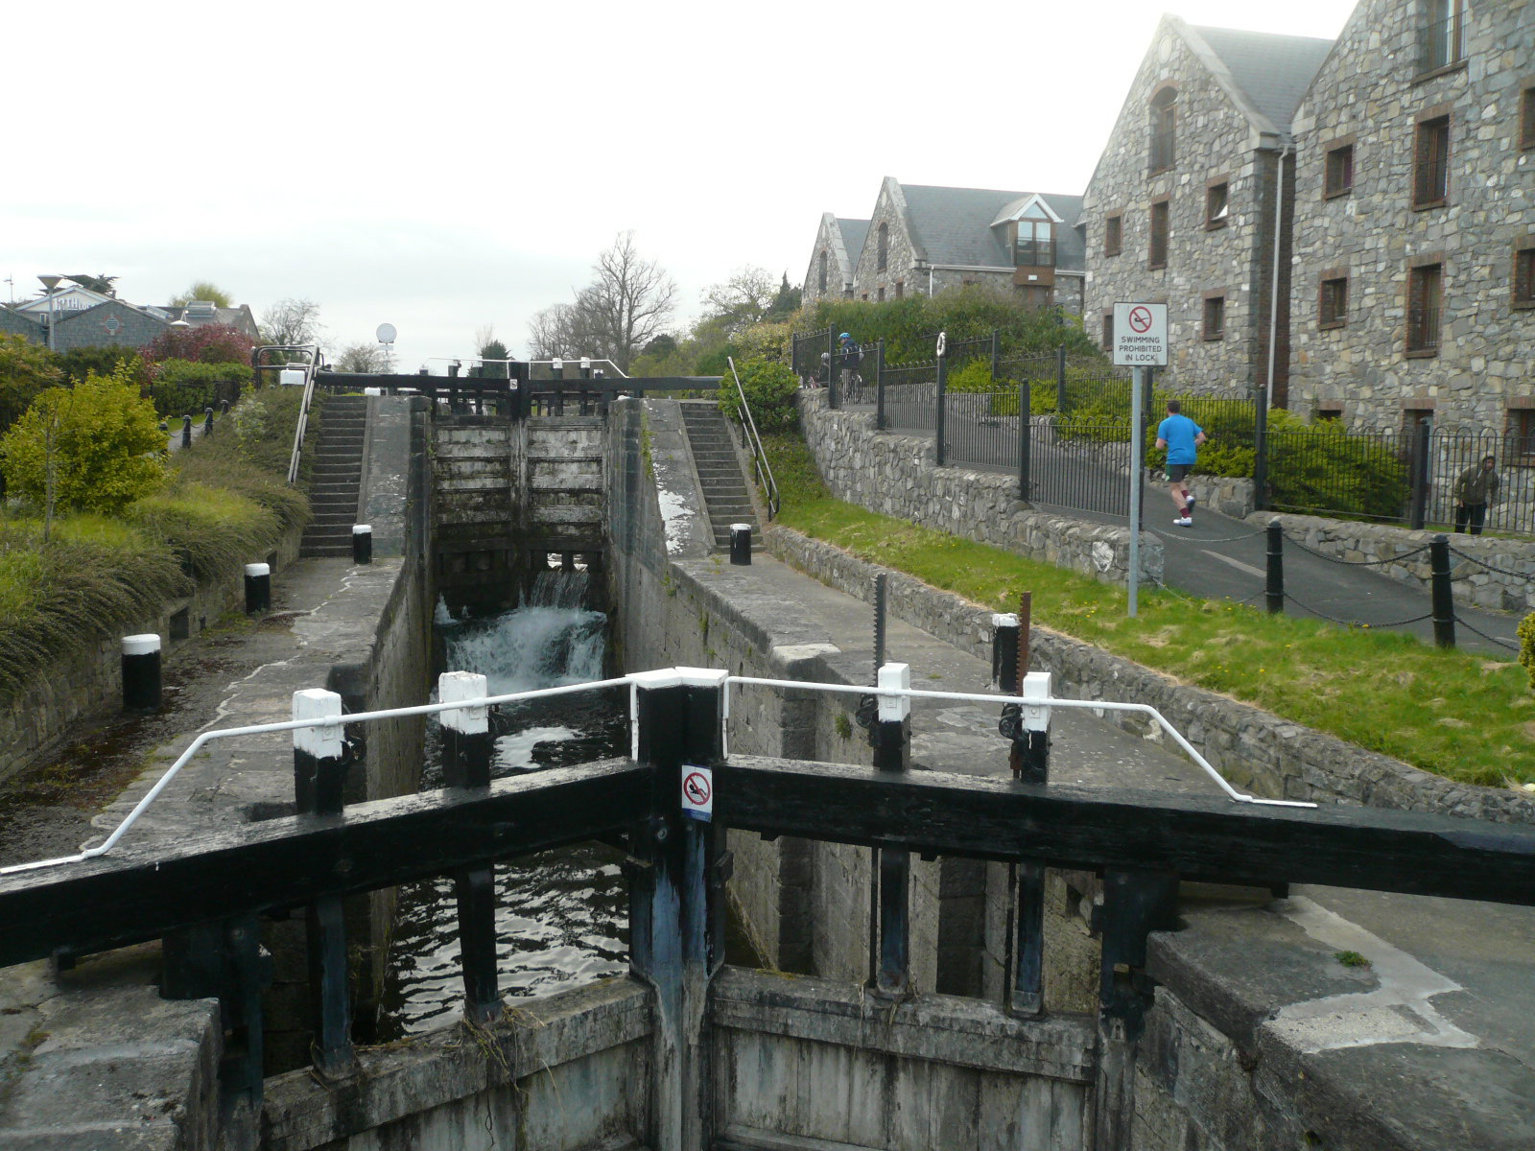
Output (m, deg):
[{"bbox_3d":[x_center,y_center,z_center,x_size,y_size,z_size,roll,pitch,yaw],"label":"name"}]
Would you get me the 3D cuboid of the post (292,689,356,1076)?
[{"bbox_3d":[-2.072,1.432,5.784,0.150,1.805,0.200,-5,10,-36],"label":"post"}]

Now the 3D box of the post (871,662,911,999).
[{"bbox_3d":[0.725,1.504,7.232,0.160,1.999,0.180,3,7,20],"label":"post"}]

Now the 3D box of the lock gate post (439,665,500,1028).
[{"bbox_3d":[-1.627,1.519,6.854,0.200,1.979,0.220,-5,8,-30],"label":"lock gate post"}]

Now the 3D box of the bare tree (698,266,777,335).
[{"bbox_3d":[-1.689,-13.384,70.551,4.900,8.259,4.700,0,8,0],"label":"bare tree"}]

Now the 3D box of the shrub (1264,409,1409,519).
[{"bbox_3d":[7.623,-1.491,16.600,1.350,1.520,2.100,-1,8,-13],"label":"shrub"}]

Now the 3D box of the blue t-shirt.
[{"bbox_3d":[5.640,-1.864,17.000,0.600,0.730,0.360,-2,8,-19],"label":"blue t-shirt"}]

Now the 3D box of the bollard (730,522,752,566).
[{"bbox_3d":[-0.455,-0.526,21.392,0.350,0.685,0.350,0,7,0],"label":"bollard"}]

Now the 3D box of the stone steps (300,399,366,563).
[{"bbox_3d":[-7.821,-1.916,22.698,0.959,2.713,4.080,-1,8,-13],"label":"stone steps"}]

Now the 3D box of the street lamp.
[{"bbox_3d":[-18.191,-5.455,31.796,0.650,4.432,0.650,0,8,0],"label":"street lamp"}]

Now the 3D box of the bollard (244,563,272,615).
[{"bbox_3d":[-6.875,0.183,16.749,0.350,0.661,0.350,-2,7,-22],"label":"bollard"}]

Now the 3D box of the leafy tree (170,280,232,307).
[{"bbox_3d":[-35.627,-13.999,78.545,5.000,9.206,5.000,0,8,0],"label":"leafy tree"}]

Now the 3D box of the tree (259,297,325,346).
[{"bbox_3d":[-27.073,-12.515,71.034,4.000,6.605,3.700,-2,7,-20],"label":"tree"}]

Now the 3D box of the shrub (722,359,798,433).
[{"bbox_3d":[-0.159,-3.692,25.400,1.600,1.600,1.500,0,8,0],"label":"shrub"}]

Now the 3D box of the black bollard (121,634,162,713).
[{"bbox_3d":[-5.272,0.824,10.469,0.339,0.587,0.339,-1,8,-13],"label":"black bollard"}]

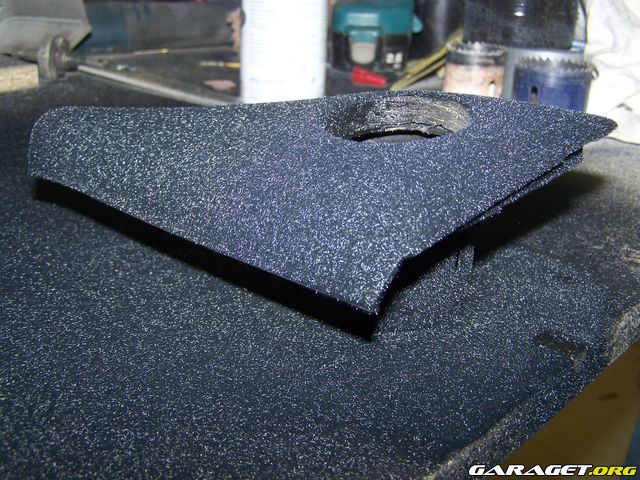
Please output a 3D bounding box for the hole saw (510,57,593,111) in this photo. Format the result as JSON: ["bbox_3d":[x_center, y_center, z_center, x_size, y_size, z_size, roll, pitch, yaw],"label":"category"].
[{"bbox_3d":[0.182,-0.114,0.558,0.060,0.048,0.060,0,24,0],"label":"hole saw"}]

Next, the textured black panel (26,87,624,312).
[{"bbox_3d":[-0.023,-0.038,0.332,0.256,0.034,0.171,18,38,34],"label":"textured black panel"}]

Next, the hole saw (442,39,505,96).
[{"bbox_3d":[0.138,-0.146,0.626,0.050,0.048,0.050,0,24,0],"label":"hole saw"}]

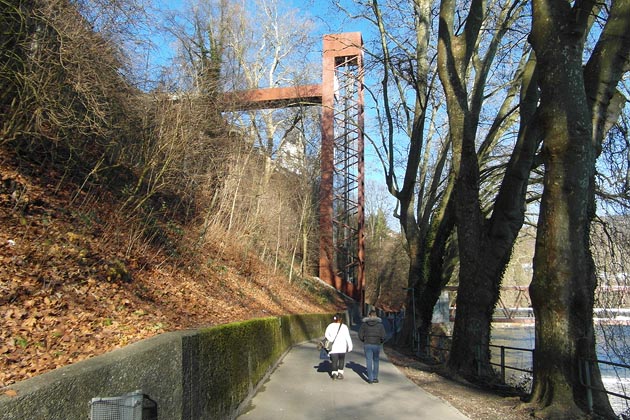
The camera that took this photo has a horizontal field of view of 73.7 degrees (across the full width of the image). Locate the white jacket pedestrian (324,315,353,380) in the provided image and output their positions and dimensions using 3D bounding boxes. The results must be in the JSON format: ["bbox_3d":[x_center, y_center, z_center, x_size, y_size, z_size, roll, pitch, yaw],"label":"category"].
[{"bbox_3d":[0.619,3.483,10.787,0.680,1.586,0.450,0,-13,2],"label":"white jacket pedestrian"}]

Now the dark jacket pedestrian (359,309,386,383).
[{"bbox_3d":[1.400,3.329,10.355,0.620,1.716,0.400,0,-13,2],"label":"dark jacket pedestrian"}]

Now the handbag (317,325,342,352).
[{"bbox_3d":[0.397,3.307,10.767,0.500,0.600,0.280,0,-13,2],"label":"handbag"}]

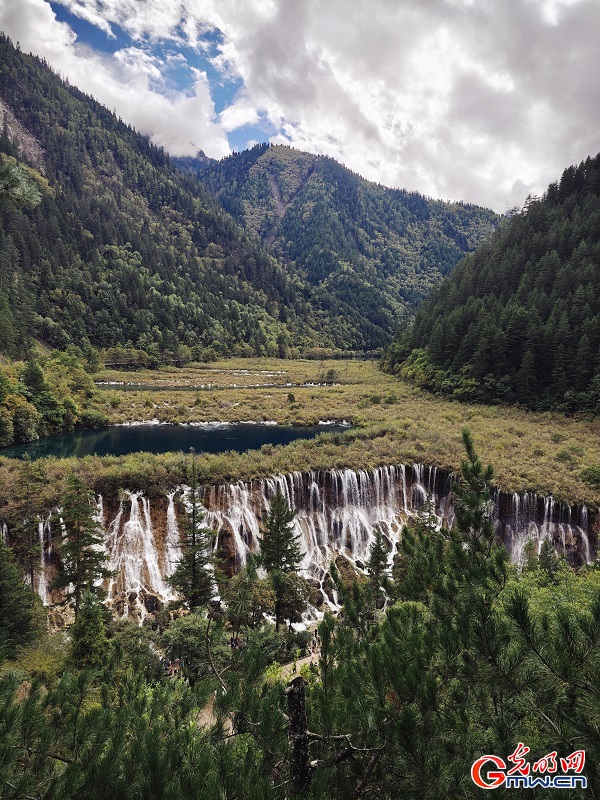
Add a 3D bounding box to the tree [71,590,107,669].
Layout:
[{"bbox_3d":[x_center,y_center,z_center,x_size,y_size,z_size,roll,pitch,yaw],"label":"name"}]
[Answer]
[{"bbox_3d":[-33.100,36.140,83.190,5.690,13.940,5.690,0,7,0],"label":"tree"}]

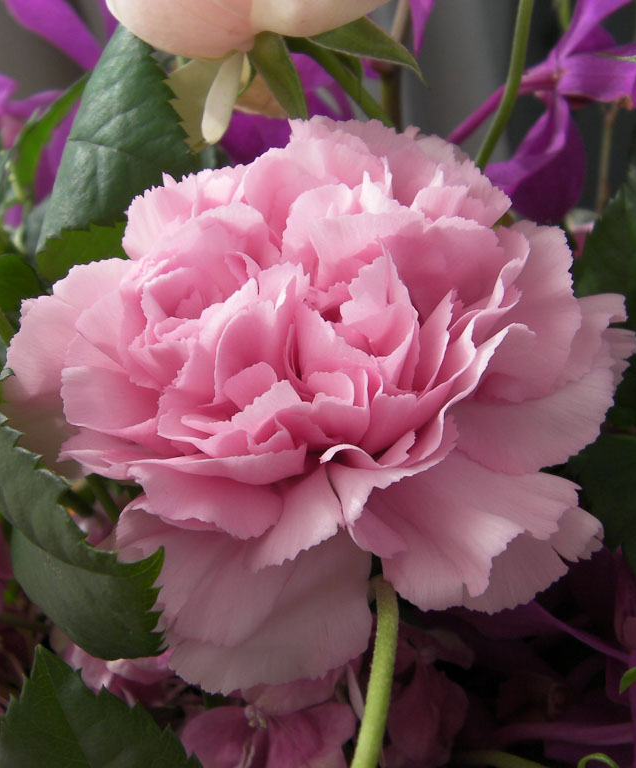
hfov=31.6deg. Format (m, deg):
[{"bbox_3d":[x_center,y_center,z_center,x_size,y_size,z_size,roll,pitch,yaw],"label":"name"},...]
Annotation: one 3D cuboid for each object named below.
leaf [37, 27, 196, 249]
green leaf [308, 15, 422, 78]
[{"bbox_3d":[-0.035,-0.043,0.197,0.024,0.040,0.012,19,1,-6],"label":"leaf"},{"bbox_3d":[0.007,-0.056,0.187,0.020,0.008,0.006,24,2,-2],"label":"green leaf"}]

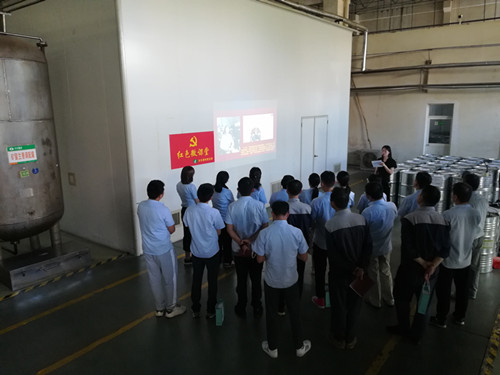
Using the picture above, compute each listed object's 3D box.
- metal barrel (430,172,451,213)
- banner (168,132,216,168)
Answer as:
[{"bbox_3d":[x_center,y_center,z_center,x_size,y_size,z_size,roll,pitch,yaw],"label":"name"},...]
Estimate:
[{"bbox_3d":[4.554,0.102,9.243,0.590,0.910,0.590,8,15,36],"label":"metal barrel"},{"bbox_3d":[-1.088,-0.738,7.352,0.020,0.635,1.190,8,15,36],"label":"banner"}]

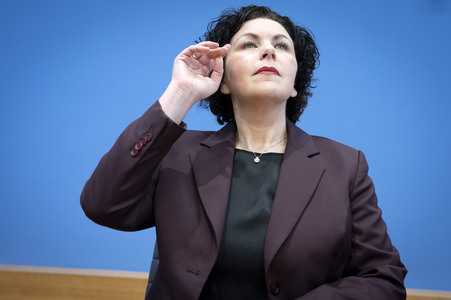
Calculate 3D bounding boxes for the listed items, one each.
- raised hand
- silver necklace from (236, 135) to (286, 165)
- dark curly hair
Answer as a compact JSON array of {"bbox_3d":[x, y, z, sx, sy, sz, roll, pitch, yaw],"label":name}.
[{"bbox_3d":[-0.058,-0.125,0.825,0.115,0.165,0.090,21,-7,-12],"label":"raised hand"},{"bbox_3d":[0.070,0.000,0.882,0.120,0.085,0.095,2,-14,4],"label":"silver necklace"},{"bbox_3d":[0.069,-0.178,0.915,0.240,0.245,0.220,5,-19,-3],"label":"dark curly hair"}]

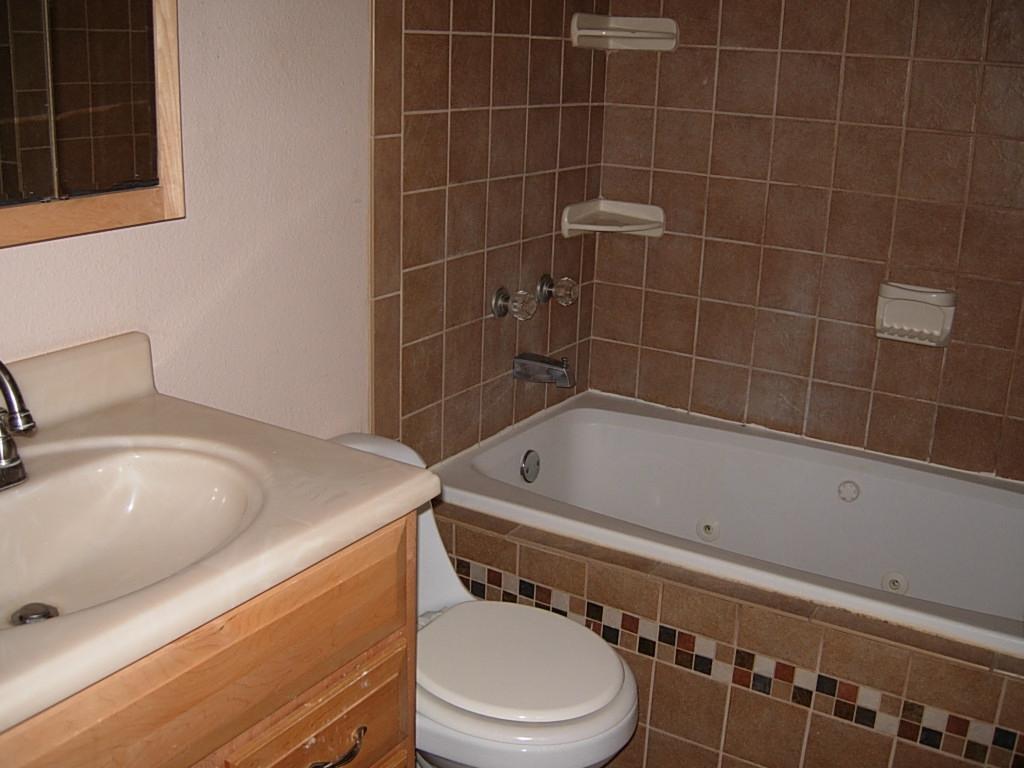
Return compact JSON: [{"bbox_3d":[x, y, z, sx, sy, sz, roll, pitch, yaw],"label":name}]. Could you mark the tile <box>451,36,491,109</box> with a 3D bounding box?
[{"bbox_3d":[-0.088,-0.643,2.192,0.009,0.153,0.152,12,20,30],"label":"tile"}]

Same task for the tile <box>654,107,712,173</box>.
[{"bbox_3d":[0.427,-0.603,2.650,0.152,0.152,0.010,12,20,30],"label":"tile"}]

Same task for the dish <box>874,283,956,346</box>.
[{"bbox_3d":[0.912,-0.158,2.414,0.160,0.118,0.060,12,20,30],"label":"dish"}]

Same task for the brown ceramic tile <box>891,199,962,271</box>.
[{"bbox_3d":[0.929,-0.334,2.379,0.152,0.153,0.009,12,20,30],"label":"brown ceramic tile"}]

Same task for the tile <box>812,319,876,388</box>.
[{"bbox_3d":[0.802,-0.072,2.556,0.152,0.152,0.010,12,20,30],"label":"tile"}]

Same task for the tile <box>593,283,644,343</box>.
[{"bbox_3d":[0.287,-0.189,2.865,0.141,0.152,0.010,12,20,30],"label":"tile"}]

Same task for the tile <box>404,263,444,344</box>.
[{"bbox_3d":[-0.188,-0.171,2.242,0.010,0.152,0.152,13,20,30],"label":"tile"}]

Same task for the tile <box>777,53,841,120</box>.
[{"bbox_3d":[0.692,-0.692,2.473,0.152,0.152,0.010,13,20,30],"label":"tile"}]

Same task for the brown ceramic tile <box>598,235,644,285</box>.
[{"bbox_3d":[0.290,-0.338,2.817,0.145,0.152,0.010,12,20,30],"label":"brown ceramic tile"}]

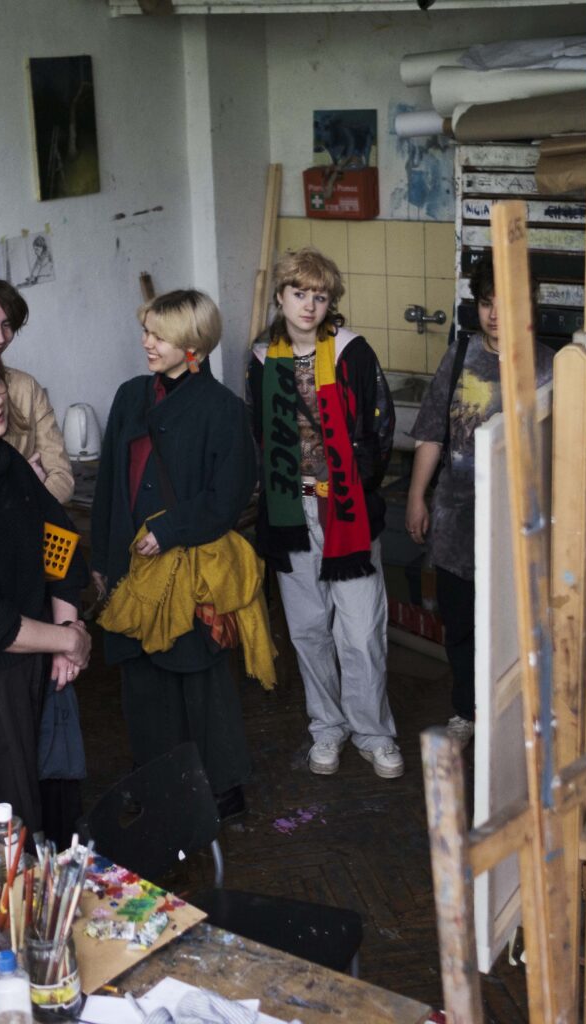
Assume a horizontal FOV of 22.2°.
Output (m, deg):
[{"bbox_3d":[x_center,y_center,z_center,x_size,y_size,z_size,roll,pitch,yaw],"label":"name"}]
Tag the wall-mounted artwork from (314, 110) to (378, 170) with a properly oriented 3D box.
[{"bbox_3d":[0.192,-1.369,5.491,0.278,0.215,0.020,10,21,33],"label":"wall-mounted artwork"}]

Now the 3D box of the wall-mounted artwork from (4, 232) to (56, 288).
[{"bbox_3d":[-1.040,-1.001,5.929,0.008,0.200,0.260,10,21,33],"label":"wall-mounted artwork"}]

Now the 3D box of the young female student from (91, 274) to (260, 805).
[{"bbox_3d":[-0.355,0.158,4.537,0.470,1.650,0.360,9,20,32],"label":"young female student"}]

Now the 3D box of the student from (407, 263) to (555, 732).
[{"bbox_3d":[0.628,-0.018,4.962,0.480,1.670,0.330,5,18,21],"label":"student"}]

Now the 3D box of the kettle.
[{"bbox_3d":[-0.846,-0.314,6.000,0.160,0.235,0.210,-4,17,-8],"label":"kettle"}]

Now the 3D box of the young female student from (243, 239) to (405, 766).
[{"bbox_3d":[0.117,0.033,4.763,0.480,1.725,0.360,1,17,10],"label":"young female student"}]

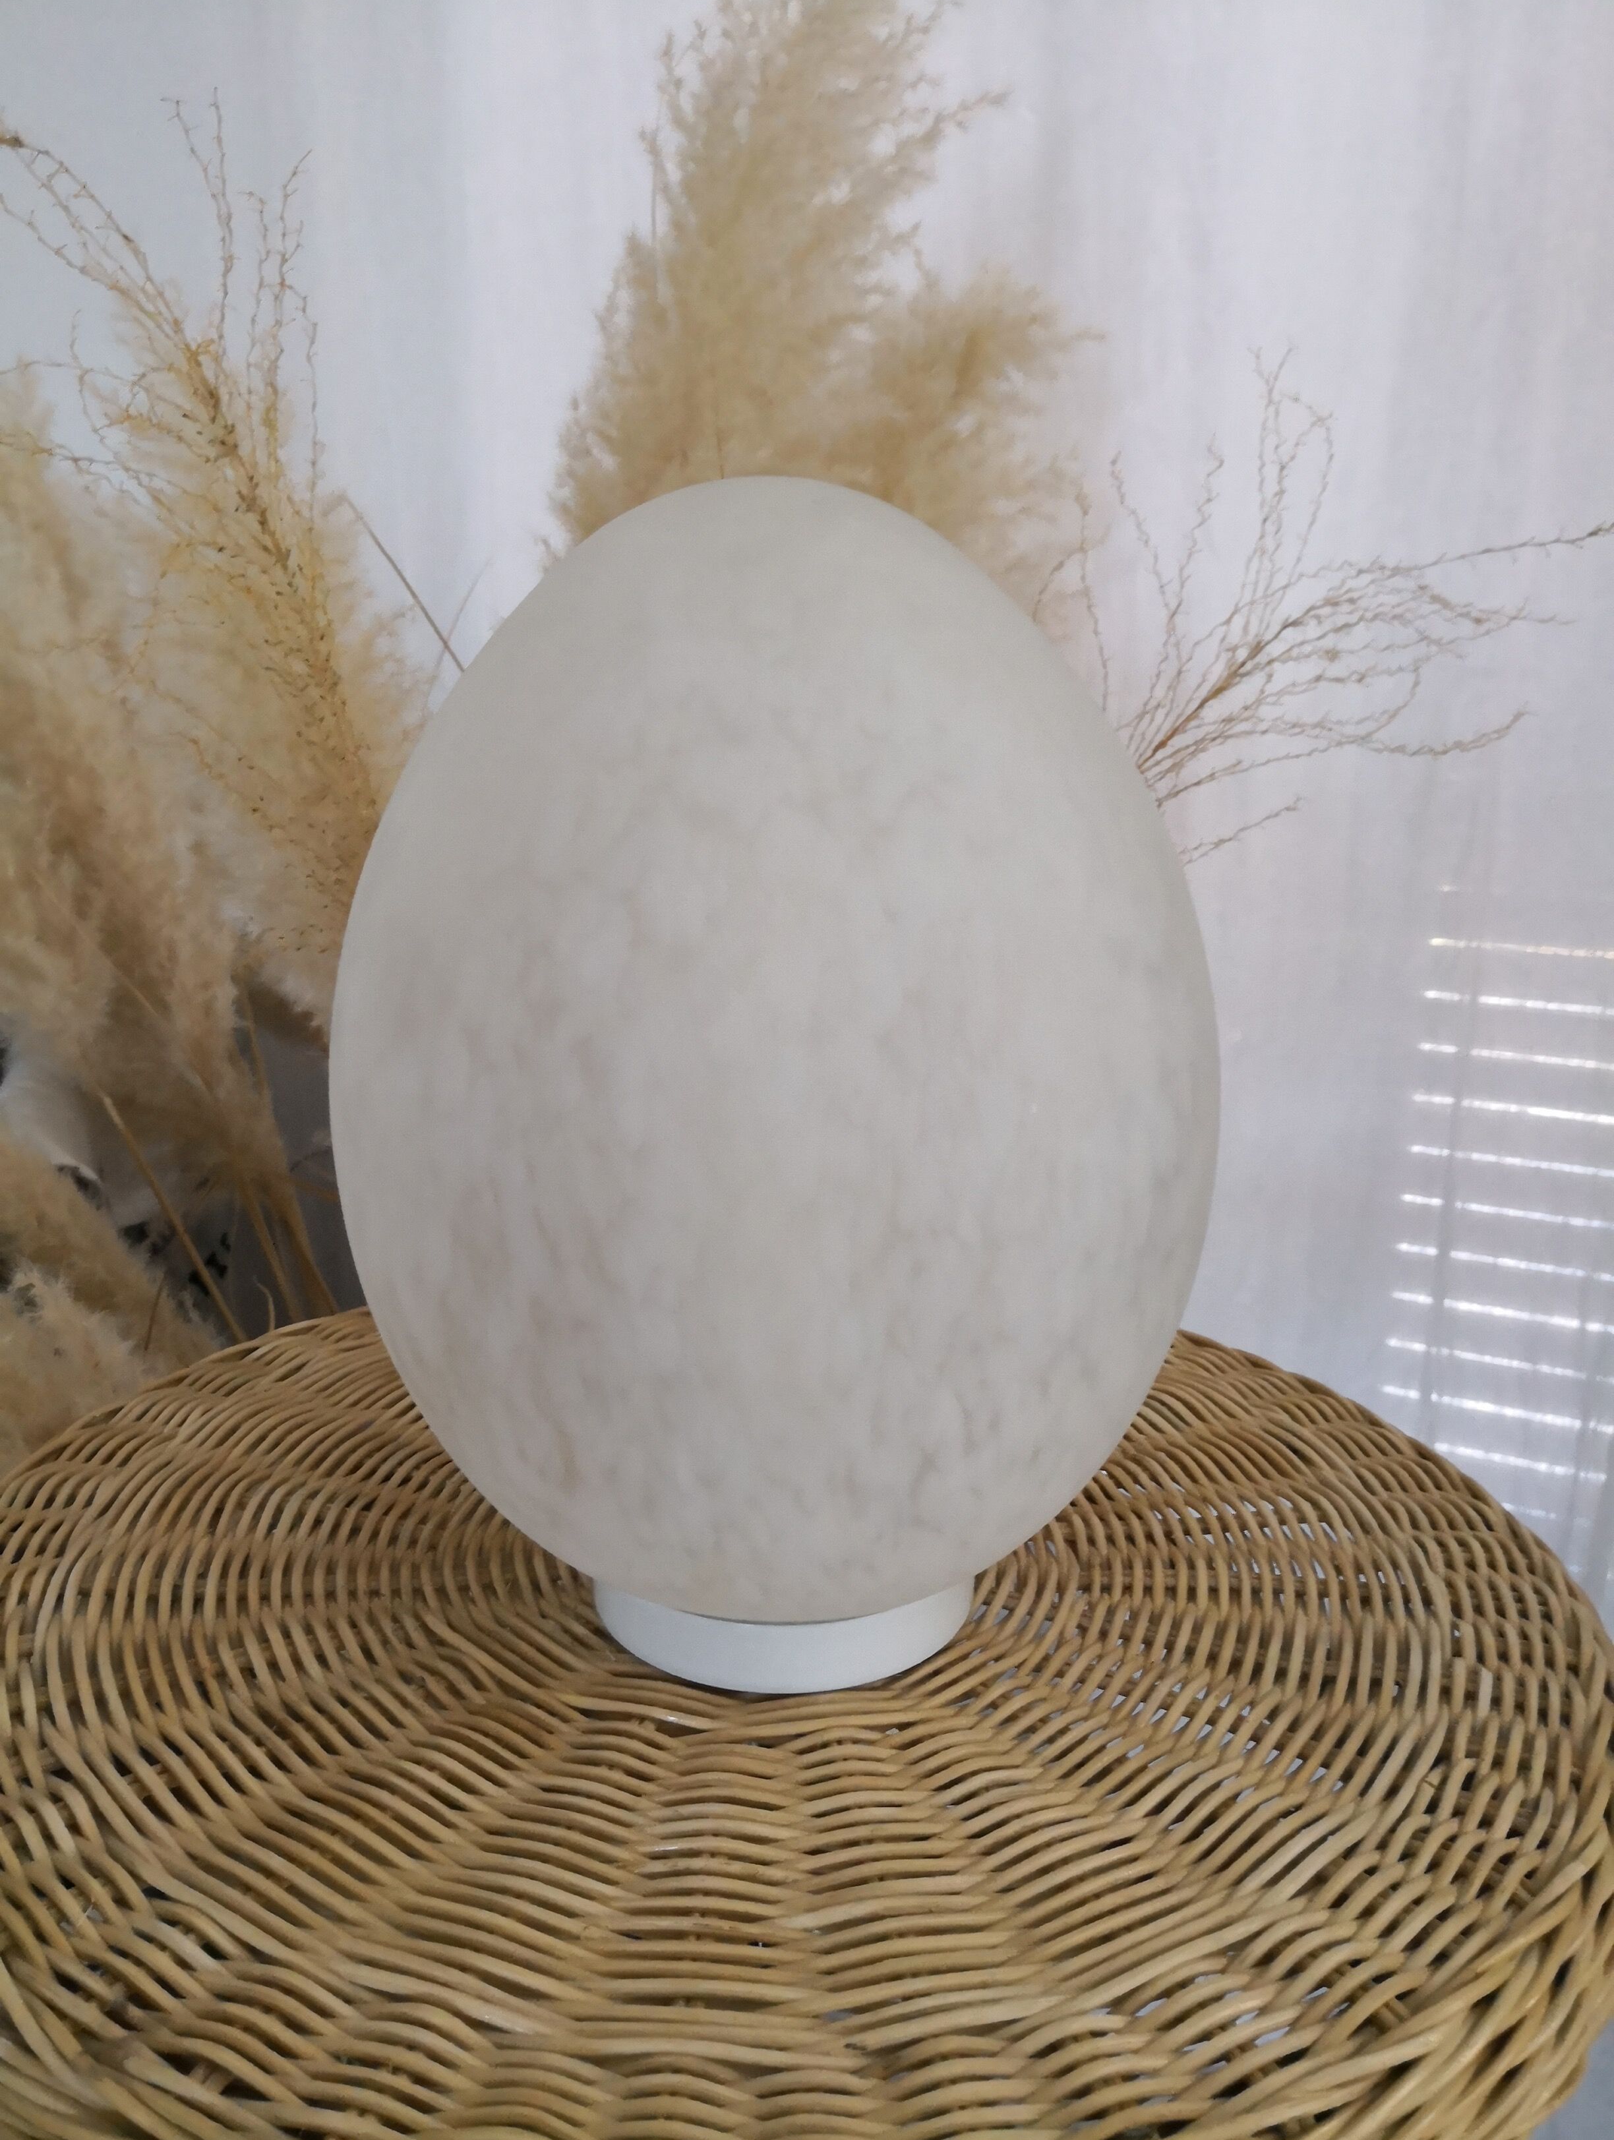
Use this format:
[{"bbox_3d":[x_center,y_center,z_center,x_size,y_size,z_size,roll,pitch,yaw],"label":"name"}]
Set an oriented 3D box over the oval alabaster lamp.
[{"bbox_3d":[-0.010,0.001,0.502,0.258,0.340,0.258,-1,13,0],"label":"oval alabaster lamp"}]

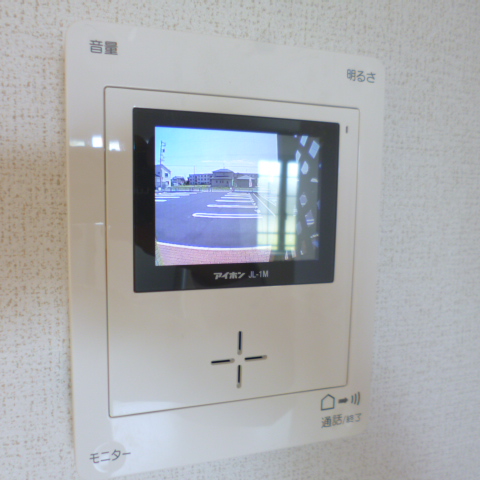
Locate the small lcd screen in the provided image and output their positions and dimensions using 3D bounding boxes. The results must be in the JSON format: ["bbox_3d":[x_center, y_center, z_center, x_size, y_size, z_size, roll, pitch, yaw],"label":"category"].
[{"bbox_3d":[0.000,-0.015,0.186,0.087,0.070,0.010,-1,6,-18],"label":"small lcd screen"}]

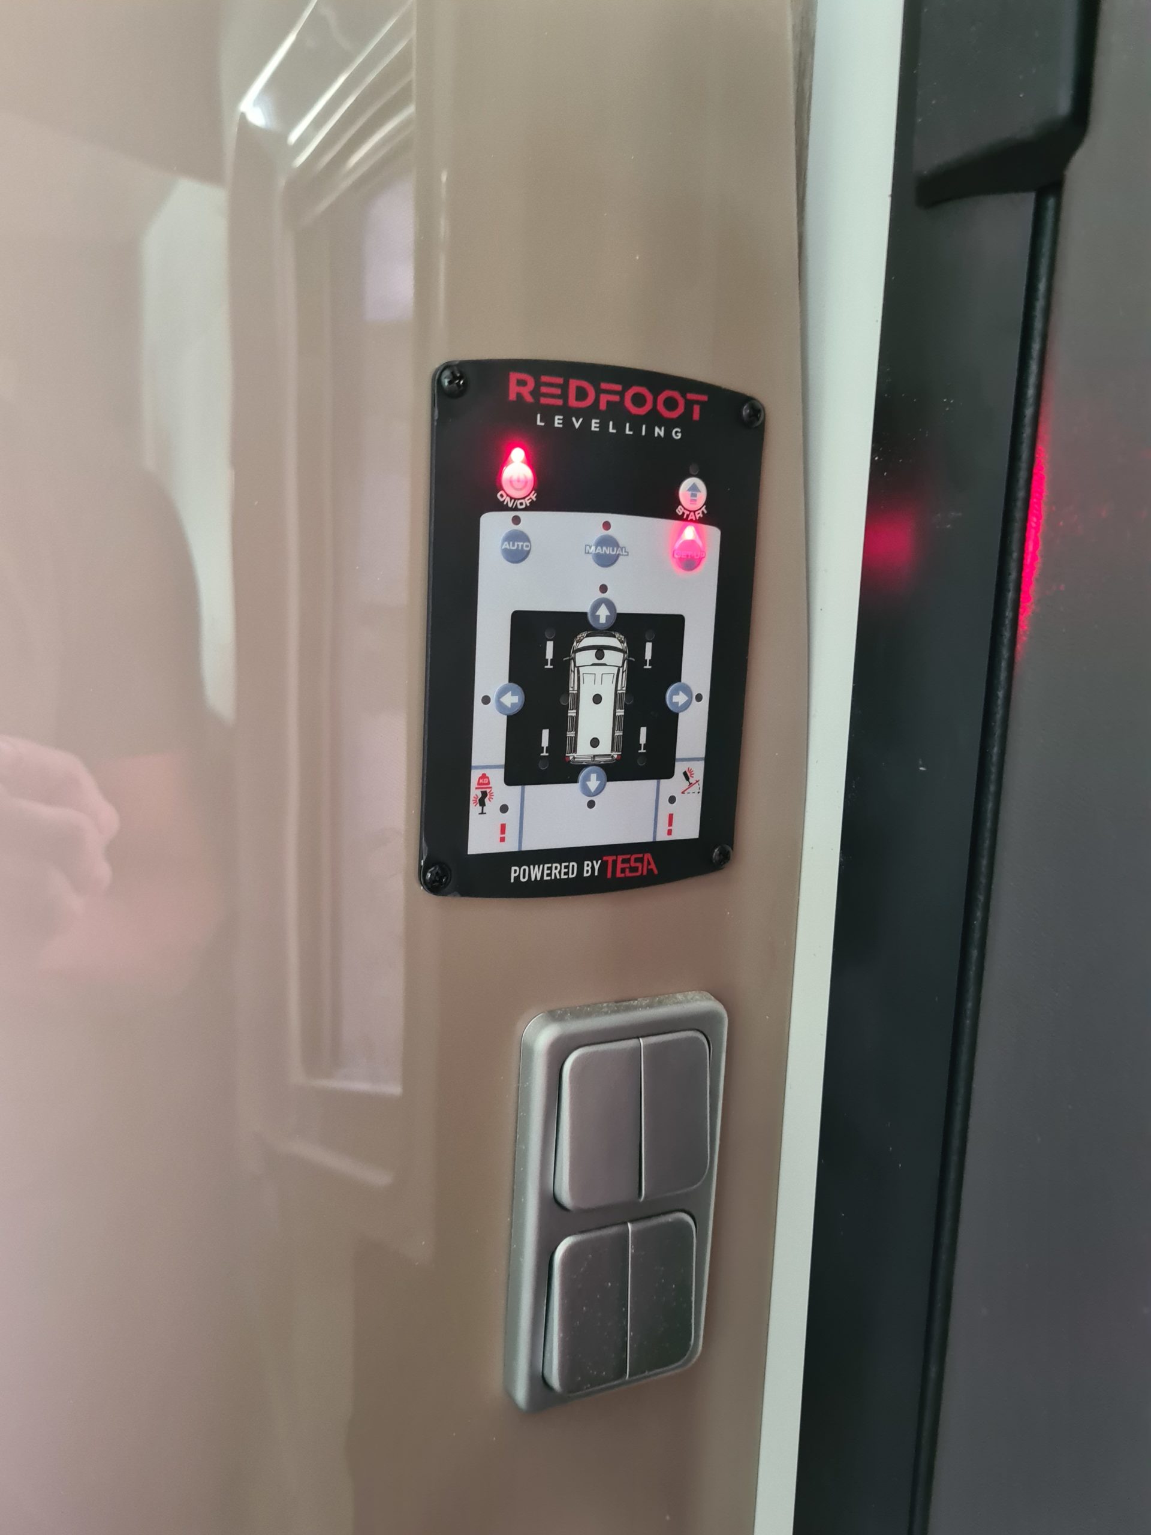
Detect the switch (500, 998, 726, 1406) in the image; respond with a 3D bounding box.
[{"bbox_3d":[0.013,0.116,0.306,0.057,0.110,0.015,-2,12,-25],"label":"switch"}]

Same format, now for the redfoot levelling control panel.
[{"bbox_3d":[0.006,-0.030,0.278,0.086,0.127,0.005,-2,12,-25],"label":"redfoot levelling control panel"}]

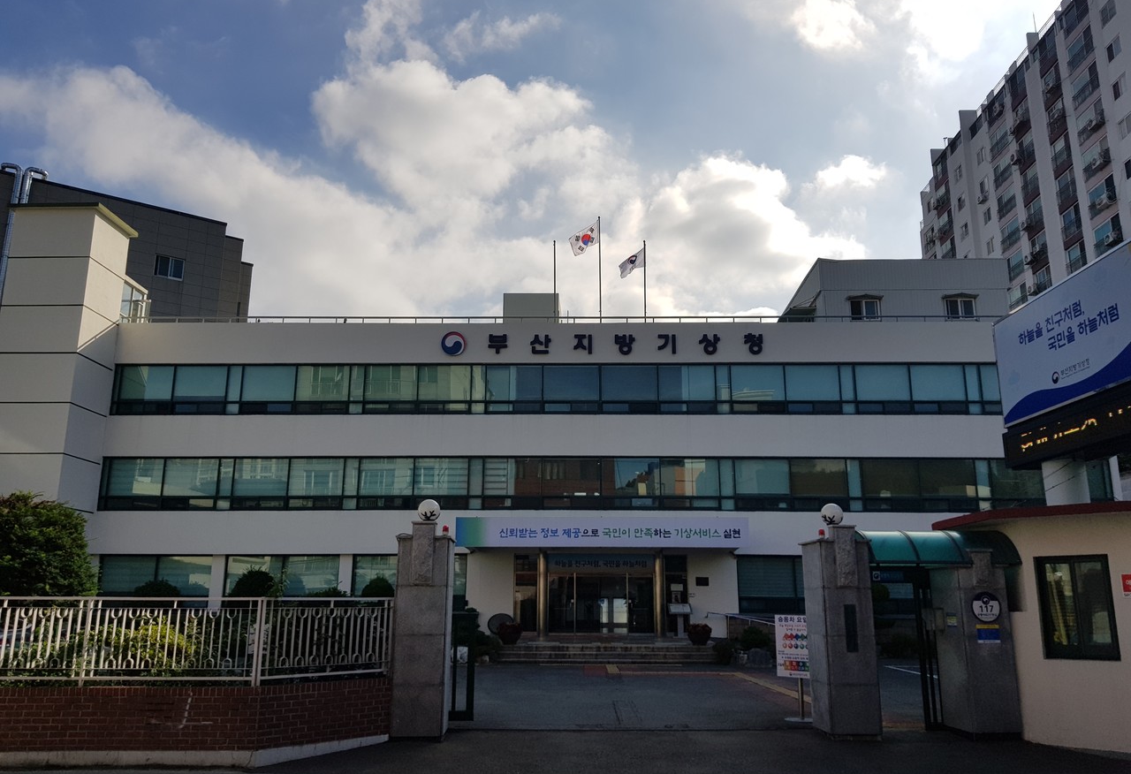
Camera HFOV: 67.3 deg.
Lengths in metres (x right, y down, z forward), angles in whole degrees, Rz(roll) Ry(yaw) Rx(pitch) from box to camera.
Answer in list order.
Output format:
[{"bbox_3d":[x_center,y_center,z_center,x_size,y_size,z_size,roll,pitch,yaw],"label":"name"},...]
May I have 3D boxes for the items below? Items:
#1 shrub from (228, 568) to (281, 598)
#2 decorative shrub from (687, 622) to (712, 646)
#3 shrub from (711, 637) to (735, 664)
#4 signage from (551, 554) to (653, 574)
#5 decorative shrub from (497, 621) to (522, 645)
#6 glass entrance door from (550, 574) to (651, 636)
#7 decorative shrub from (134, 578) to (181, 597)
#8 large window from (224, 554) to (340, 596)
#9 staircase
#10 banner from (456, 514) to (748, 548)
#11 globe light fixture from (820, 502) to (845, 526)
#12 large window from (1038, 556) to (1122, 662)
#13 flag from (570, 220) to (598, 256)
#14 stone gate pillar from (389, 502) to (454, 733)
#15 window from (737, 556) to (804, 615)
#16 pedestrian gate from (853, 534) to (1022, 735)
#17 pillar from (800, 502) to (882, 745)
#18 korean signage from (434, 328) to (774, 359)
[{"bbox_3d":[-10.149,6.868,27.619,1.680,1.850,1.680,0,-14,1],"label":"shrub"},{"bbox_3d":[4.030,7.408,25.576,0.795,0.691,0.795,0,-13,2],"label":"decorative shrub"},{"bbox_3d":[3.968,6.687,21.430,0.620,0.630,0.620,0,-14,1],"label":"shrub"},{"bbox_3d":[1.226,6.186,29.661,3.650,0.680,0.060,0,-14,1],"label":"signage"},{"bbox_3d":[-1.700,7.453,25.732,0.751,0.695,0.751,0,-13,2],"label":"decorative shrub"},{"bbox_3d":[1.328,7.999,31.423,3.935,2.186,0.150,0,-13,2],"label":"glass entrance door"},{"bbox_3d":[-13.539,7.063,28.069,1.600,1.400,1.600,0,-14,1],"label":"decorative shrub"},{"bbox_3d":[-9.329,6.481,27.975,3.819,1.927,0.200,0,-13,2],"label":"large window"},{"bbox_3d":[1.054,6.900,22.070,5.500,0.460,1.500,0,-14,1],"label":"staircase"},{"bbox_3d":[1.174,4.685,27.561,9.467,1.048,0.060,0,-13,2],"label":"banner"},{"bbox_3d":[3.331,1.593,10.598,0.270,0.270,0.270,0,-14,1],"label":"globe light fixture"},{"bbox_3d":[5.699,2.459,9.479,0.730,1.130,0.120,-10,-17,36],"label":"large window"},{"bbox_3d":[0.718,-5.562,31.762,1.106,1.362,0.350,0,-13,2],"label":"flag"},{"bbox_3d":[-1.702,2.760,10.335,0.630,2.740,0.630,0,-14,1],"label":"stone gate pillar"},{"bbox_3d":[7.469,6.408,27.502,3.763,1.881,0.200,0,-13,2],"label":"window"},{"bbox_3d":[4.580,2.983,10.511,1.780,2.400,1.100,0,-14,1],"label":"pedestrian gate"},{"bbox_3d":[3.505,2.922,10.892,0.670,2.806,0.910,0,-13,0],"label":"pillar"},{"bbox_3d":[1.349,-1.565,31.162,11.860,1.000,0.150,0,-14,1],"label":"korean signage"}]

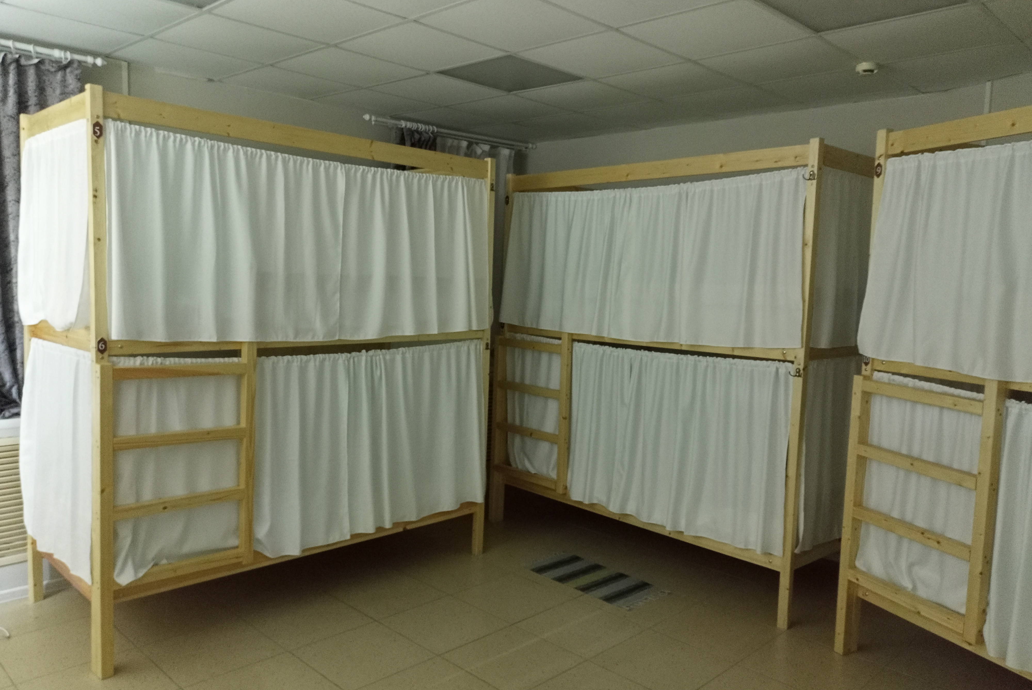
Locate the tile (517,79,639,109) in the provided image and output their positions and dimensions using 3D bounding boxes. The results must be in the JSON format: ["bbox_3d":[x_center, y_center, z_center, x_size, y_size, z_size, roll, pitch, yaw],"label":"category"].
[{"bbox_3d":[0.406,-1.415,4.742,0.585,0.020,0.585,6,5,44],"label":"tile"}]

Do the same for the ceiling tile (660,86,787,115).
[{"bbox_3d":[1.243,-1.387,4.728,0.595,0.020,0.570,6,6,44],"label":"ceiling tile"}]

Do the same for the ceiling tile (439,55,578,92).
[{"bbox_3d":[-0.017,-1.396,4.298,0.595,0.020,0.595,6,6,44],"label":"ceiling tile"}]

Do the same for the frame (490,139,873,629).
[{"bbox_3d":[0.918,0.111,4.895,0.941,2.268,2.140,-2,6,-41],"label":"frame"}]

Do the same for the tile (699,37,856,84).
[{"bbox_3d":[1.257,-1.326,3.901,0.585,0.020,0.585,6,5,44],"label":"tile"}]

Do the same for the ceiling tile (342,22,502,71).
[{"bbox_3d":[-0.437,-1.377,3.870,0.595,0.020,0.595,6,6,44],"label":"ceiling tile"}]

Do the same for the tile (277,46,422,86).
[{"bbox_3d":[-0.865,-1.423,4.288,0.595,0.020,0.595,6,6,44],"label":"tile"}]

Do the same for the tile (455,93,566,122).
[{"bbox_3d":[-0.020,-1.460,5.162,0.585,0.020,0.585,6,5,44],"label":"tile"}]

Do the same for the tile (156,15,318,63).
[{"bbox_3d":[-1.288,-1.416,3.869,0.585,0.018,0.585,6,6,44],"label":"tile"}]

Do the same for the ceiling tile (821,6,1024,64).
[{"bbox_3d":[1.684,-1.284,3.486,0.585,0.018,0.585,6,6,44],"label":"ceiling tile"}]

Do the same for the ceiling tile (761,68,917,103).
[{"bbox_3d":[1.660,-1.343,4.318,0.585,0.018,0.543,6,6,44],"label":"ceiling tile"}]

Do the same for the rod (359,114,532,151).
[{"bbox_3d":[-0.415,-1.457,5.789,0.100,0.060,1.622,6,6,42],"label":"rod"}]

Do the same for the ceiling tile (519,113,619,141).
[{"bbox_3d":[0.402,-1.473,5.588,0.585,0.020,0.585,6,5,44],"label":"ceiling tile"}]

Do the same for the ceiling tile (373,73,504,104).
[{"bbox_3d":[-0.442,-1.448,4.736,0.585,0.020,0.585,6,5,44],"label":"ceiling tile"}]

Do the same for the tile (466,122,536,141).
[{"bbox_3d":[-0.013,-1.517,5.998,0.555,0.020,0.585,6,5,44],"label":"tile"}]

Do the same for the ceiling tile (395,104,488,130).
[{"bbox_3d":[-0.421,-1.502,5.536,0.477,0.018,0.585,6,6,44],"label":"ceiling tile"}]

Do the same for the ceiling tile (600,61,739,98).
[{"bbox_3d":[0.831,-1.368,4.308,0.595,0.020,0.595,6,6,44],"label":"ceiling tile"}]

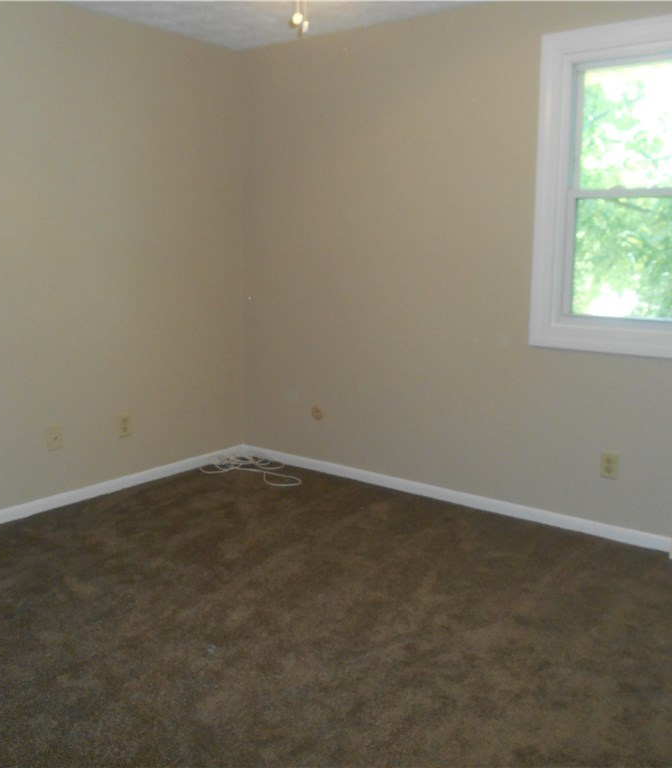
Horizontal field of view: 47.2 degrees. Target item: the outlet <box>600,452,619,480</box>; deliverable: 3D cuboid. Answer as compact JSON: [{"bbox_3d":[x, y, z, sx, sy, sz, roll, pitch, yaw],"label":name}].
[{"bbox_3d":[1.165,0.350,3.281,0.072,0.115,0.010,8,12,37],"label":"outlet"}]

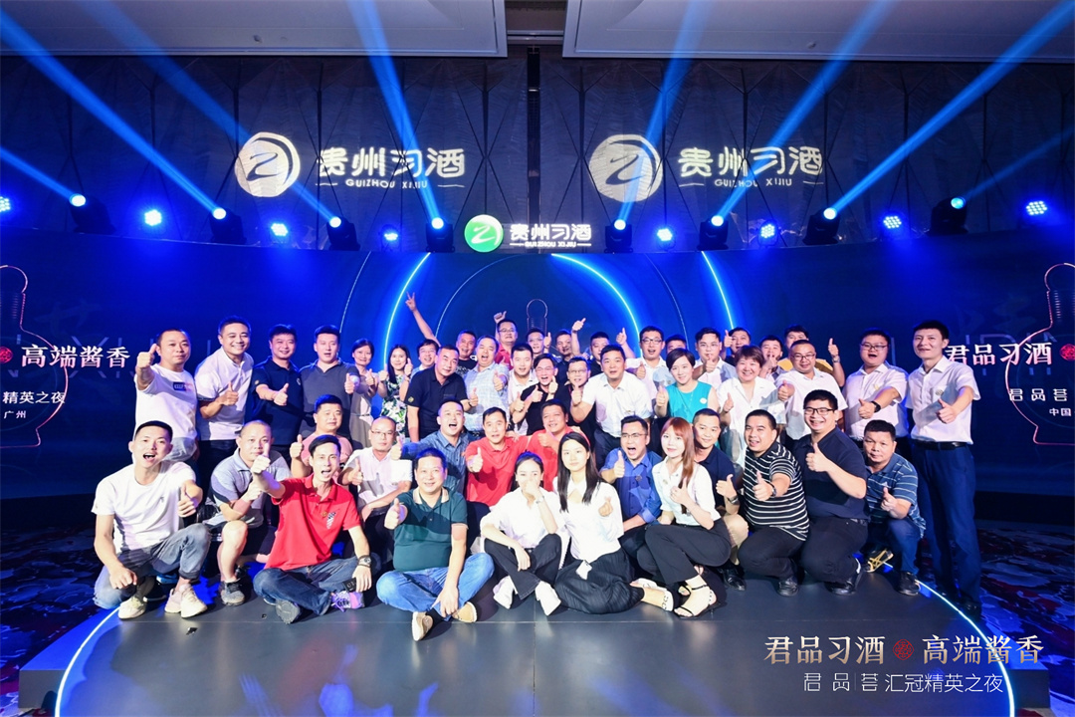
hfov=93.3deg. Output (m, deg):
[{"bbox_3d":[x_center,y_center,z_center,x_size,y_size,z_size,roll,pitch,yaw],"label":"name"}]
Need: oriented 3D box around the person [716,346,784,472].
[{"bbox_3d":[1.549,0.638,3.716,0.520,1.530,0.380,-1,-4,14],"label":"person"}]

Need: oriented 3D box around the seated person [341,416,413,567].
[{"bbox_3d":[-1.072,0.944,3.363,0.500,1.116,0.660,0,-1,-18],"label":"seated person"}]

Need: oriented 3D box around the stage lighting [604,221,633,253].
[{"bbox_3d":[1.082,-1.595,6.770,0.350,0.400,0.320,0,-3,-2],"label":"stage lighting"}]

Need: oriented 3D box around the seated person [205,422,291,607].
[{"bbox_3d":[-1.905,0.937,3.333,0.520,1.070,0.720,2,-4,-26],"label":"seated person"}]

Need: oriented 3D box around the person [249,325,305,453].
[{"bbox_3d":[-1.793,0.637,3.485,0.470,1.732,0.420,0,-1,-32],"label":"person"}]

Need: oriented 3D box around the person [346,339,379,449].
[{"bbox_3d":[-1.462,0.698,4.248,0.440,1.650,0.340,1,-3,-18],"label":"person"}]

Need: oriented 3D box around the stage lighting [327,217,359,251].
[{"bbox_3d":[-2.330,-1.484,6.111,0.340,0.430,0.330,0,-4,3],"label":"stage lighting"}]

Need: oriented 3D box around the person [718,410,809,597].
[{"bbox_3d":[1.530,0.917,3.414,0.640,1.120,0.520,3,-4,-44],"label":"person"}]

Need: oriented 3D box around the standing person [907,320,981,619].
[{"bbox_3d":[2.445,0.633,3.060,0.400,1.728,0.480,1,-1,-44],"label":"standing person"}]

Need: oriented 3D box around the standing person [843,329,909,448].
[{"bbox_3d":[2.259,0.653,3.384,0.480,1.697,0.420,-1,-1,43],"label":"standing person"}]

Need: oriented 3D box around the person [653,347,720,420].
[{"bbox_3d":[1.028,0.719,3.485,0.460,1.568,0.360,0,-1,22],"label":"person"}]

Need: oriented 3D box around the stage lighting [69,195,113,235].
[{"bbox_3d":[-4.851,-1.522,5.541,0.340,0.430,0.330,0,-4,-3],"label":"stage lighting"}]

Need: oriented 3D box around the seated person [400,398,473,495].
[{"bbox_3d":[-0.654,0.804,3.254,0.550,1.120,0.680,1,-4,-9],"label":"seated person"}]

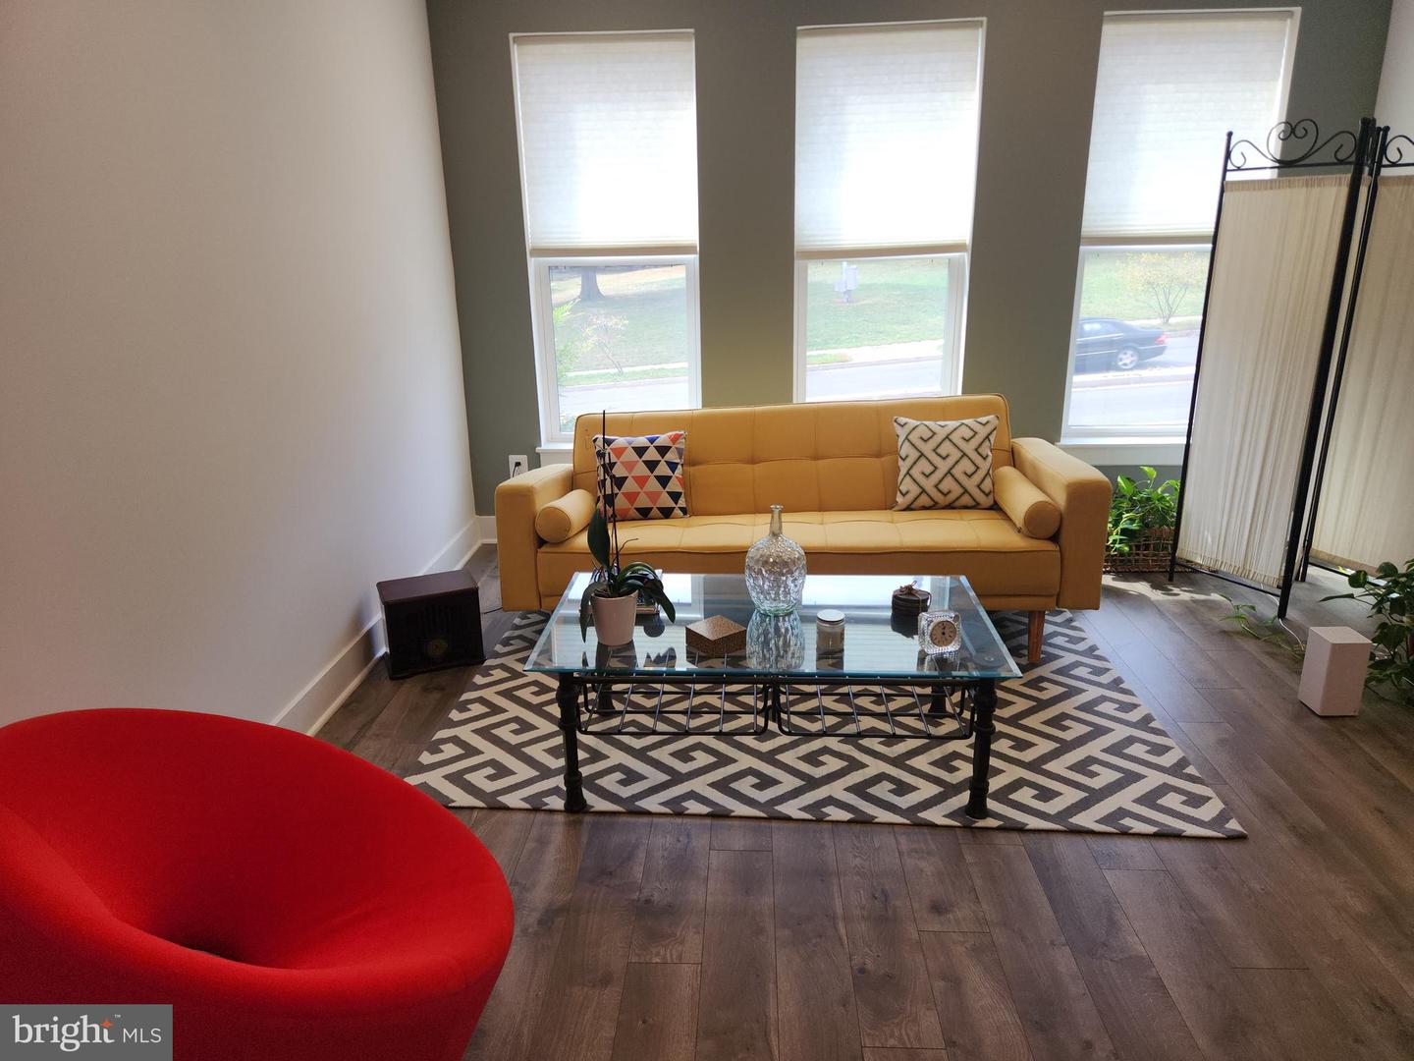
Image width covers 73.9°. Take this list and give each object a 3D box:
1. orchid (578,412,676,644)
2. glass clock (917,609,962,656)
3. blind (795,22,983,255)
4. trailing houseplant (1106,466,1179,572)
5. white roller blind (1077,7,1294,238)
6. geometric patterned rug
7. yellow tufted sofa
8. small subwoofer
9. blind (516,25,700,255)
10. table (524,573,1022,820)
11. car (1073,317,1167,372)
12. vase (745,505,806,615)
[{"bbox_3d":[-0.216,-0.002,2.399,0.255,0.605,0.200,0,17,3],"label":"orchid"},{"bbox_3d":[0.583,0.252,2.374,0.098,0.106,0.050,-4,17,-9],"label":"glass clock"},{"bbox_3d":[0.805,-1.745,4.258,0.790,0.950,0.050,0,17,3],"label":"blind"},{"bbox_3d":[1.980,-0.088,4.300,0.490,0.460,0.390,0,17,3],"label":"trailing houseplant"},{"bbox_3d":[2.120,-1.770,4.188,0.790,0.945,0.050,0,17,3],"label":"white roller blind"},{"bbox_3d":[0.305,0.525,3.197,2.220,0.010,1.560,0,17,4],"label":"geometric patterned rug"},{"bbox_3d":[0.322,-0.027,3.628,2.070,0.800,0.885,0,17,3],"label":"yellow tufted sofa"},{"bbox_3d":[-1.010,0.335,3.429,0.335,0.290,0.235,-9,19,-24],"label":"small subwoofer"},{"bbox_3d":[-0.449,-1.751,4.316,0.790,0.945,0.050,0,17,3],"label":"blind"},{"bbox_3d":[0.174,0.453,2.674,1.215,0.450,0.710,0,17,4],"label":"table"},{"bbox_3d":[10.102,-5.156,26.304,4.850,1.440,1.820,-6,17,1],"label":"car"},{"bbox_3d":[0.194,0.076,2.629,0.168,0.304,0.168,0,17,3],"label":"vase"}]

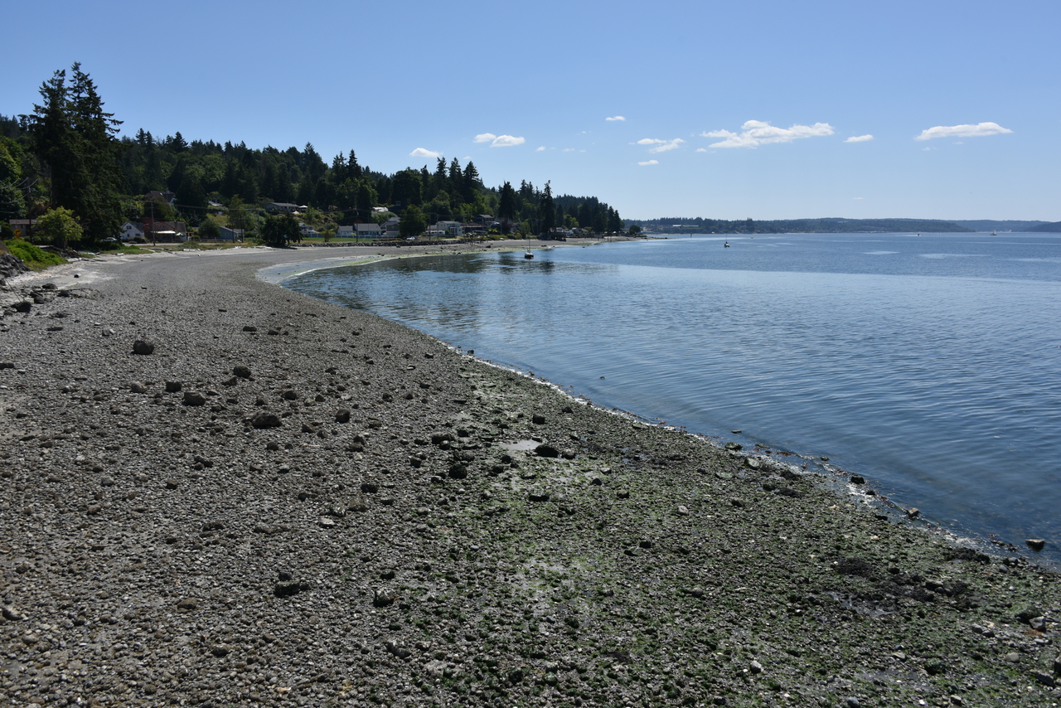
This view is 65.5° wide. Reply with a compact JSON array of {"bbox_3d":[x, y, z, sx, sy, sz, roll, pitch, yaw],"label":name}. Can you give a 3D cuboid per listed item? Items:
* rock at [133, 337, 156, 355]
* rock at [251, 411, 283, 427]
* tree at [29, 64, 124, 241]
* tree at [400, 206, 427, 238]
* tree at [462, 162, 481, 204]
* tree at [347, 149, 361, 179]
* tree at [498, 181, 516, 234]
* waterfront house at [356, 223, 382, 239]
[{"bbox_3d":[-16.288,-0.302,34.755,0.860,0.600,0.720,-4,9,-24],"label":"rock"},{"bbox_3d":[-7.286,1.797,22.744,0.780,0.370,0.580,-1,9,-6],"label":"rock"},{"bbox_3d":[-86.981,-37.613,158.186,15.800,34.100,15.000,-5,10,-28],"label":"tree"},{"bbox_3d":[-48.420,-54.303,340.718,10.600,13.300,10.000,-1,9,-8],"label":"tree"},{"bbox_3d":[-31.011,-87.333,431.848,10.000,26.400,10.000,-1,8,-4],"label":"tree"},{"bbox_3d":[-83.555,-86.662,391.508,7.200,20.000,7.200,-2,9,-12],"label":"tree"},{"bbox_3d":[-11.986,-73.527,418.738,9.000,27.800,9.000,0,8,-2],"label":"tree"},{"bbox_3d":[-64.473,-48.973,328.368,10.000,6.400,8.000,-3,9,-19],"label":"waterfront house"}]

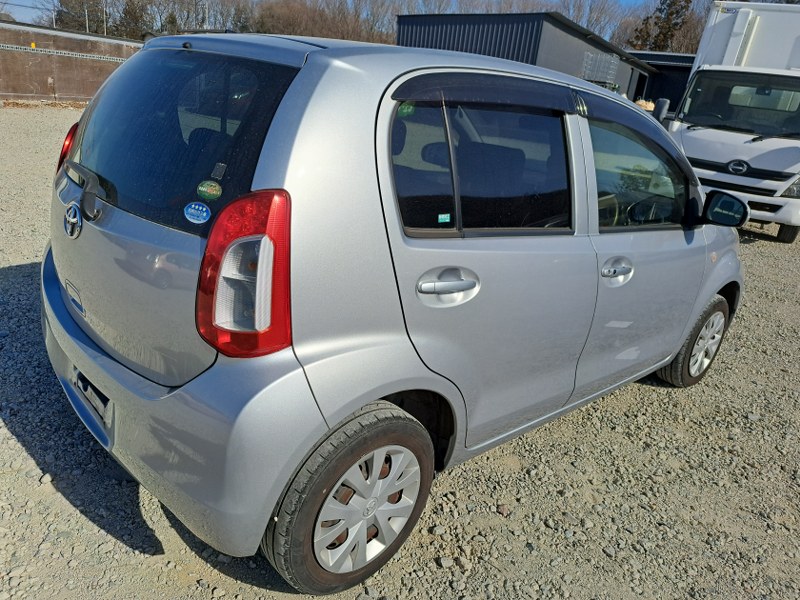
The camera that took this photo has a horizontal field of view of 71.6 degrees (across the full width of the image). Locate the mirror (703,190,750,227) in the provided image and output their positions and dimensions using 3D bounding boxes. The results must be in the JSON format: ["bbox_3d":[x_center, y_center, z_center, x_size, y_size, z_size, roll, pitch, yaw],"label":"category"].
[{"bbox_3d":[1.411,-0.395,2.386,0.110,0.138,0.180,-6,22,-31],"label":"mirror"}]

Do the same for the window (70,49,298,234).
[{"bbox_3d":[-0.730,-0.503,1.616,1.140,0.500,0.120,26,0,44],"label":"window"}]

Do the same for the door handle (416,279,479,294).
[{"bbox_3d":[0.121,-0.038,1.442,0.210,0.034,0.042,-10,25,-40],"label":"door handle"}]

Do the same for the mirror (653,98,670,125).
[{"bbox_3d":[3.811,-2.760,8.100,0.185,0.360,0.100,22,23,30],"label":"mirror"}]

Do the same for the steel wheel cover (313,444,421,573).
[{"bbox_3d":[-0.081,0.589,1.566,0.387,0.387,0.050,-10,25,-40],"label":"steel wheel cover"}]

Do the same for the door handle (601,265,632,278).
[{"bbox_3d":[0.798,-0.112,2.051,0.210,0.034,0.042,-10,25,-40],"label":"door handle"}]

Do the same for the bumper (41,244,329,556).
[{"bbox_3d":[-0.845,0.163,1.809,0.370,0.580,1.630,-10,25,-40],"label":"bumper"}]

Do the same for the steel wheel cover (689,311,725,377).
[{"bbox_3d":[1.745,0.252,3.148,0.387,0.387,0.050,-10,25,-40],"label":"steel wheel cover"}]

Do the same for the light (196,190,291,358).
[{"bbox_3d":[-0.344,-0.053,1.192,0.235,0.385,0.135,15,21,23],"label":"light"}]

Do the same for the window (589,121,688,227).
[{"bbox_3d":[0.974,-0.492,2.191,0.790,0.395,0.050,-10,11,-40],"label":"window"}]

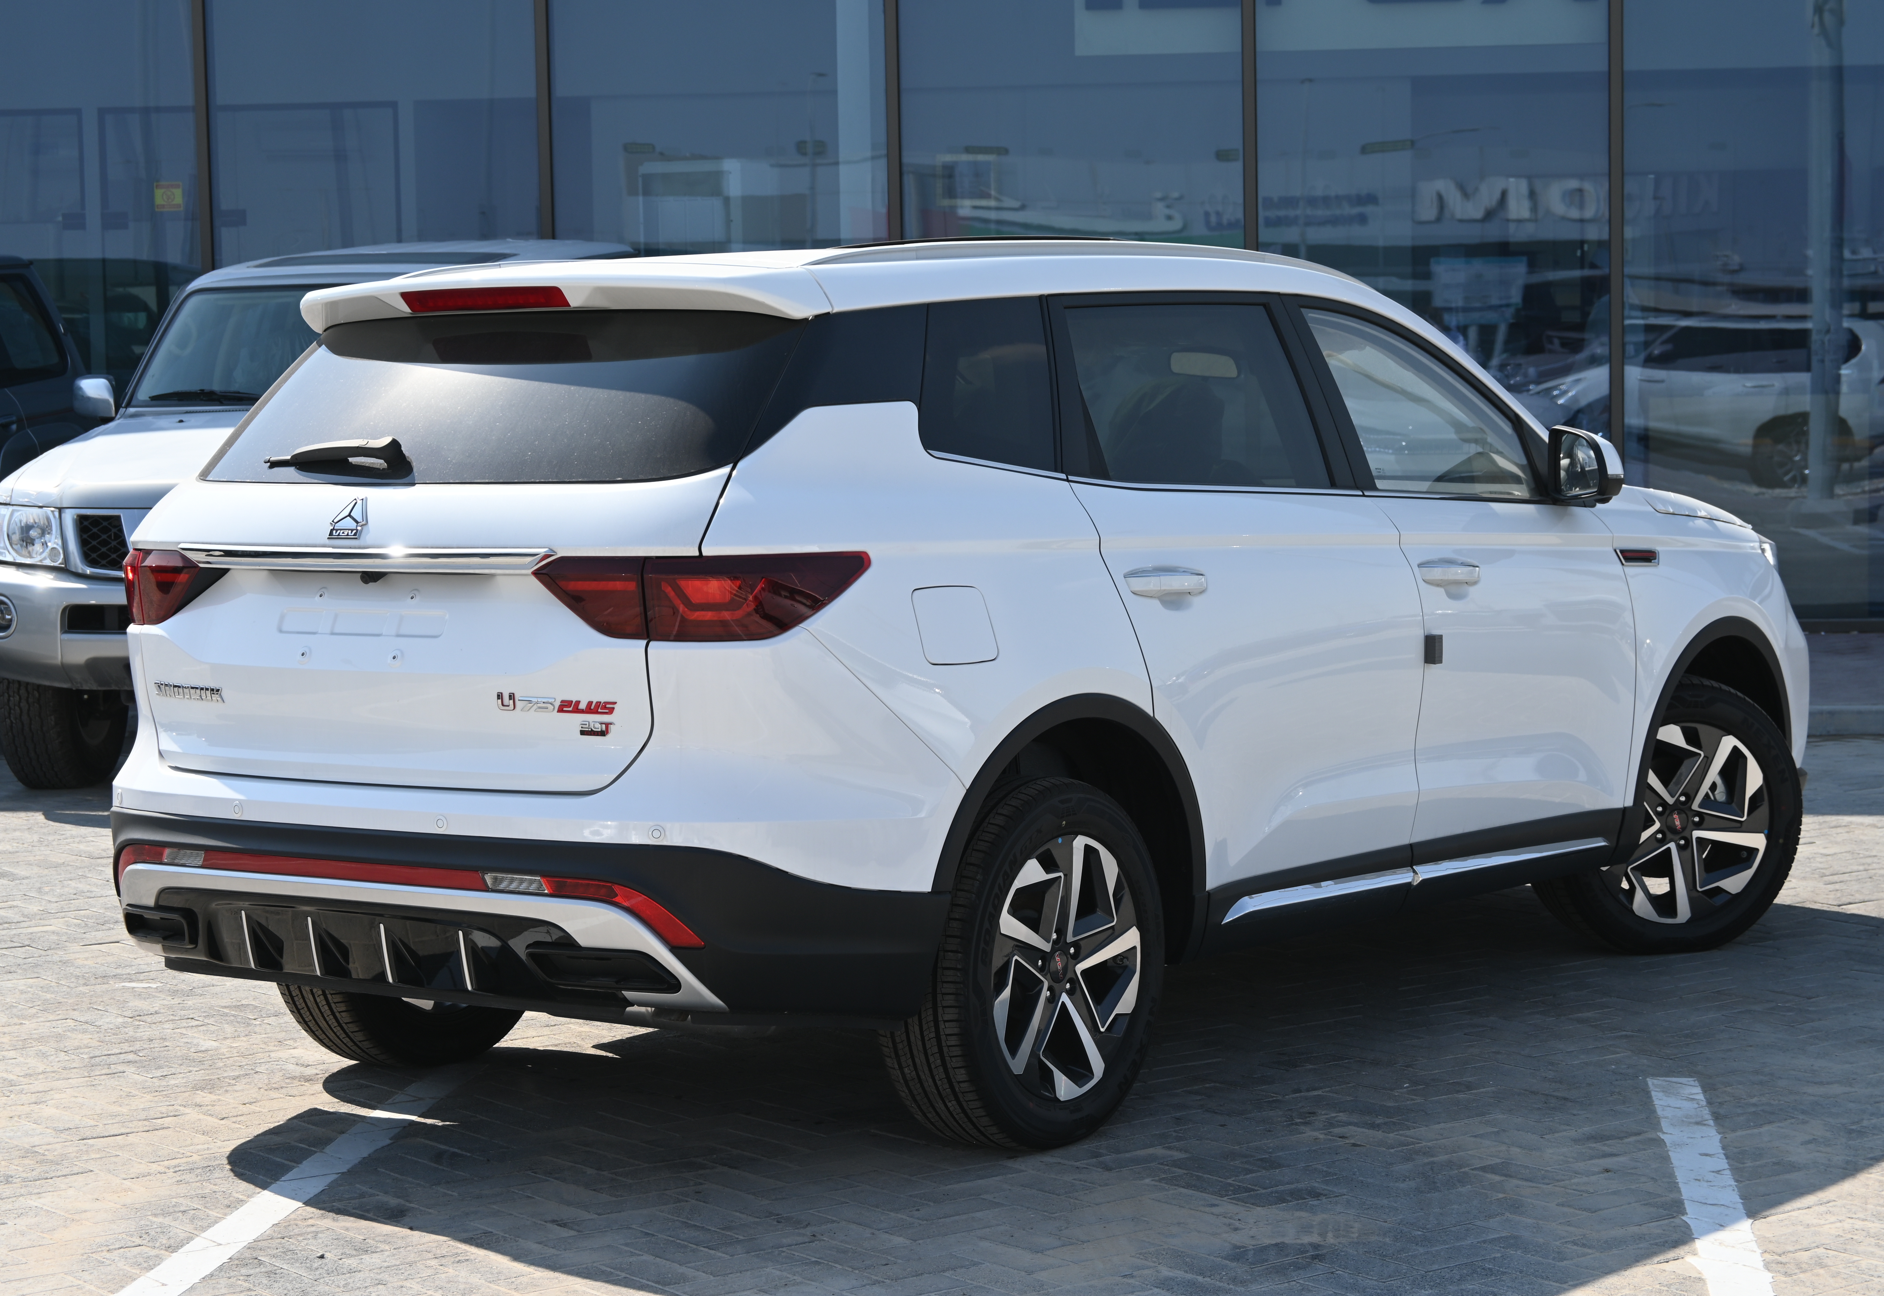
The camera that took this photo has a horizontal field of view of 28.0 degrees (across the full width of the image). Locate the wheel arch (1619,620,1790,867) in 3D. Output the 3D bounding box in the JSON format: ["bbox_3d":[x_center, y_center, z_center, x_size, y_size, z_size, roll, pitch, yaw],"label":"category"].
[{"bbox_3d":[1.853,0.197,9.271,0.100,0.550,1.040,2,5,36],"label":"wheel arch"}]

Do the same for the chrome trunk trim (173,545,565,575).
[{"bbox_3d":[-1.070,-0.158,6.850,0.970,0.050,0.060,2,5,37],"label":"chrome trunk trim"}]

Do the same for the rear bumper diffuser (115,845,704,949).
[{"bbox_3d":[-1.029,0.438,6.776,1.450,0.145,0.150,2,5,36],"label":"rear bumper diffuser"}]

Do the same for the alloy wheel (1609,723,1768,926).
[{"bbox_3d":[1.782,0.421,9.345,0.496,0.496,0.190,-2,6,-19],"label":"alloy wheel"}]

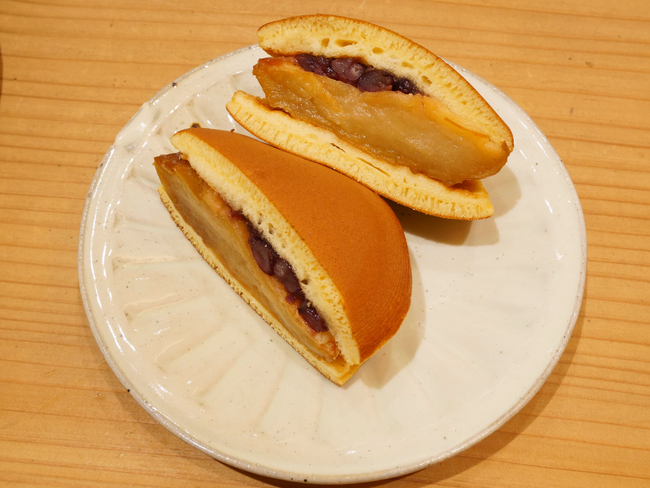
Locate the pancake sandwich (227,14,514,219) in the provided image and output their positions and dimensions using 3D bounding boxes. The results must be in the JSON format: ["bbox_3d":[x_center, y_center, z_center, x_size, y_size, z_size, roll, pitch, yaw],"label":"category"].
[{"bbox_3d":[0.014,-0.046,0.266,0.102,0.048,0.054,21,90,-18],"label":"pancake sandwich"}]

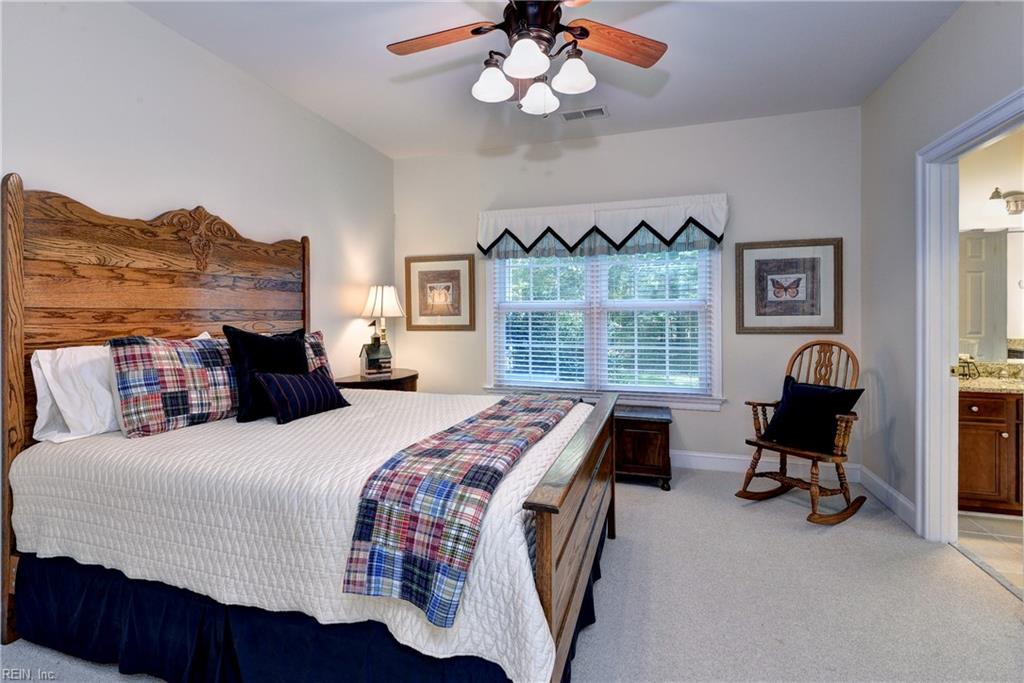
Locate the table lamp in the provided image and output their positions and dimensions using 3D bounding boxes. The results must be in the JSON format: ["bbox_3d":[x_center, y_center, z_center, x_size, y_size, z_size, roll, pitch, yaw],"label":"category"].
[{"bbox_3d":[-1.084,-0.090,3.840,0.380,0.770,0.370,-1,2,-9],"label":"table lamp"}]

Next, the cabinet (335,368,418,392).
[{"bbox_3d":[-1.069,0.666,3.892,0.480,0.740,1.000,0,2,18],"label":"cabinet"}]

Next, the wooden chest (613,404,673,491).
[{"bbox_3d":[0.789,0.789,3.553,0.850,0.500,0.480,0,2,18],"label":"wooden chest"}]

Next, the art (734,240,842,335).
[{"bbox_3d":[2.070,-0.402,3.411,0.700,0.700,0.030,0,2,18],"label":"art"}]

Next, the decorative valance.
[{"bbox_3d":[0.678,-0.922,3.784,2.000,0.450,0.120,0,2,18],"label":"decorative valance"}]

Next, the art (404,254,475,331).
[{"bbox_3d":[-0.678,-0.448,4.283,0.710,0.710,0.030,0,2,18],"label":"art"}]

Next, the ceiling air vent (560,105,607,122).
[{"bbox_3d":[0.543,-1.688,3.409,0.350,0.020,0.190,0,2,18],"label":"ceiling air vent"}]

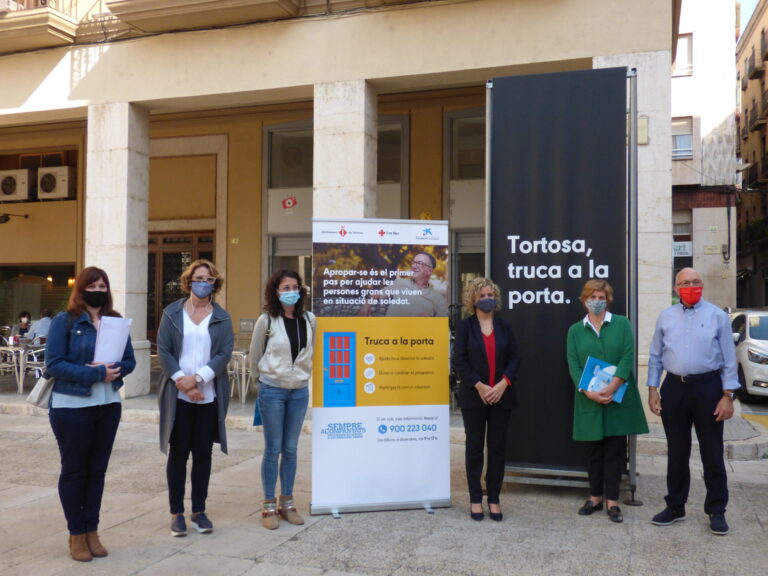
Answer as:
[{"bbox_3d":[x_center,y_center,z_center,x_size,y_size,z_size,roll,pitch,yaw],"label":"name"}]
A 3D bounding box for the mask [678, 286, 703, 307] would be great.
[{"bbox_3d":[2.042,0.054,4.870,0.145,0.123,0.100,0,-1,13],"label":"mask"}]

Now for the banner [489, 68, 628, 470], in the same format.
[{"bbox_3d":[1.354,-0.131,5.650,1.030,3.050,0.080,0,-1,16],"label":"banner"}]

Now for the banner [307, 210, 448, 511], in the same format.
[{"bbox_3d":[-0.021,0.555,5.240,1.010,2.070,0.140,1,-1,-12],"label":"banner"}]

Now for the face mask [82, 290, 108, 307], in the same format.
[{"bbox_3d":[-1.693,0.068,4.300,0.145,0.110,0.100,1,-1,-30],"label":"face mask"}]

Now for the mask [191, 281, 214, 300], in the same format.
[{"bbox_3d":[-1.179,0.012,4.770,0.150,0.115,0.105,1,-1,-19],"label":"mask"}]

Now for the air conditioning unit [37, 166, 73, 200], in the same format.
[{"bbox_3d":[-6.408,-2.044,14.442,0.740,0.600,0.290,0,-1,19],"label":"air conditioning unit"}]

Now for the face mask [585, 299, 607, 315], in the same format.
[{"bbox_3d":[1.497,0.133,5.170,0.143,0.110,0.100,0,-1,9],"label":"face mask"}]

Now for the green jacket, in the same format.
[{"bbox_3d":[1.594,0.645,5.220,0.540,0.900,0.350,0,-1,21],"label":"green jacket"}]

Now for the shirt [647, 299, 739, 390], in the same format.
[{"bbox_3d":[2.086,0.382,4.950,0.570,0.620,0.300,0,-1,30],"label":"shirt"}]

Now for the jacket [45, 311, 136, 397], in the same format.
[{"bbox_3d":[-1.732,0.387,4.320,0.460,0.510,0.320,1,-1,-36],"label":"jacket"}]

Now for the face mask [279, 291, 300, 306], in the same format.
[{"bbox_3d":[-0.642,0.071,4.950,0.145,0.110,0.100,1,-1,-25],"label":"face mask"}]

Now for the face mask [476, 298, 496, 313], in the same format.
[{"bbox_3d":[0.717,0.119,5.120,0.143,0.110,0.100,1,-1,-3],"label":"face mask"}]

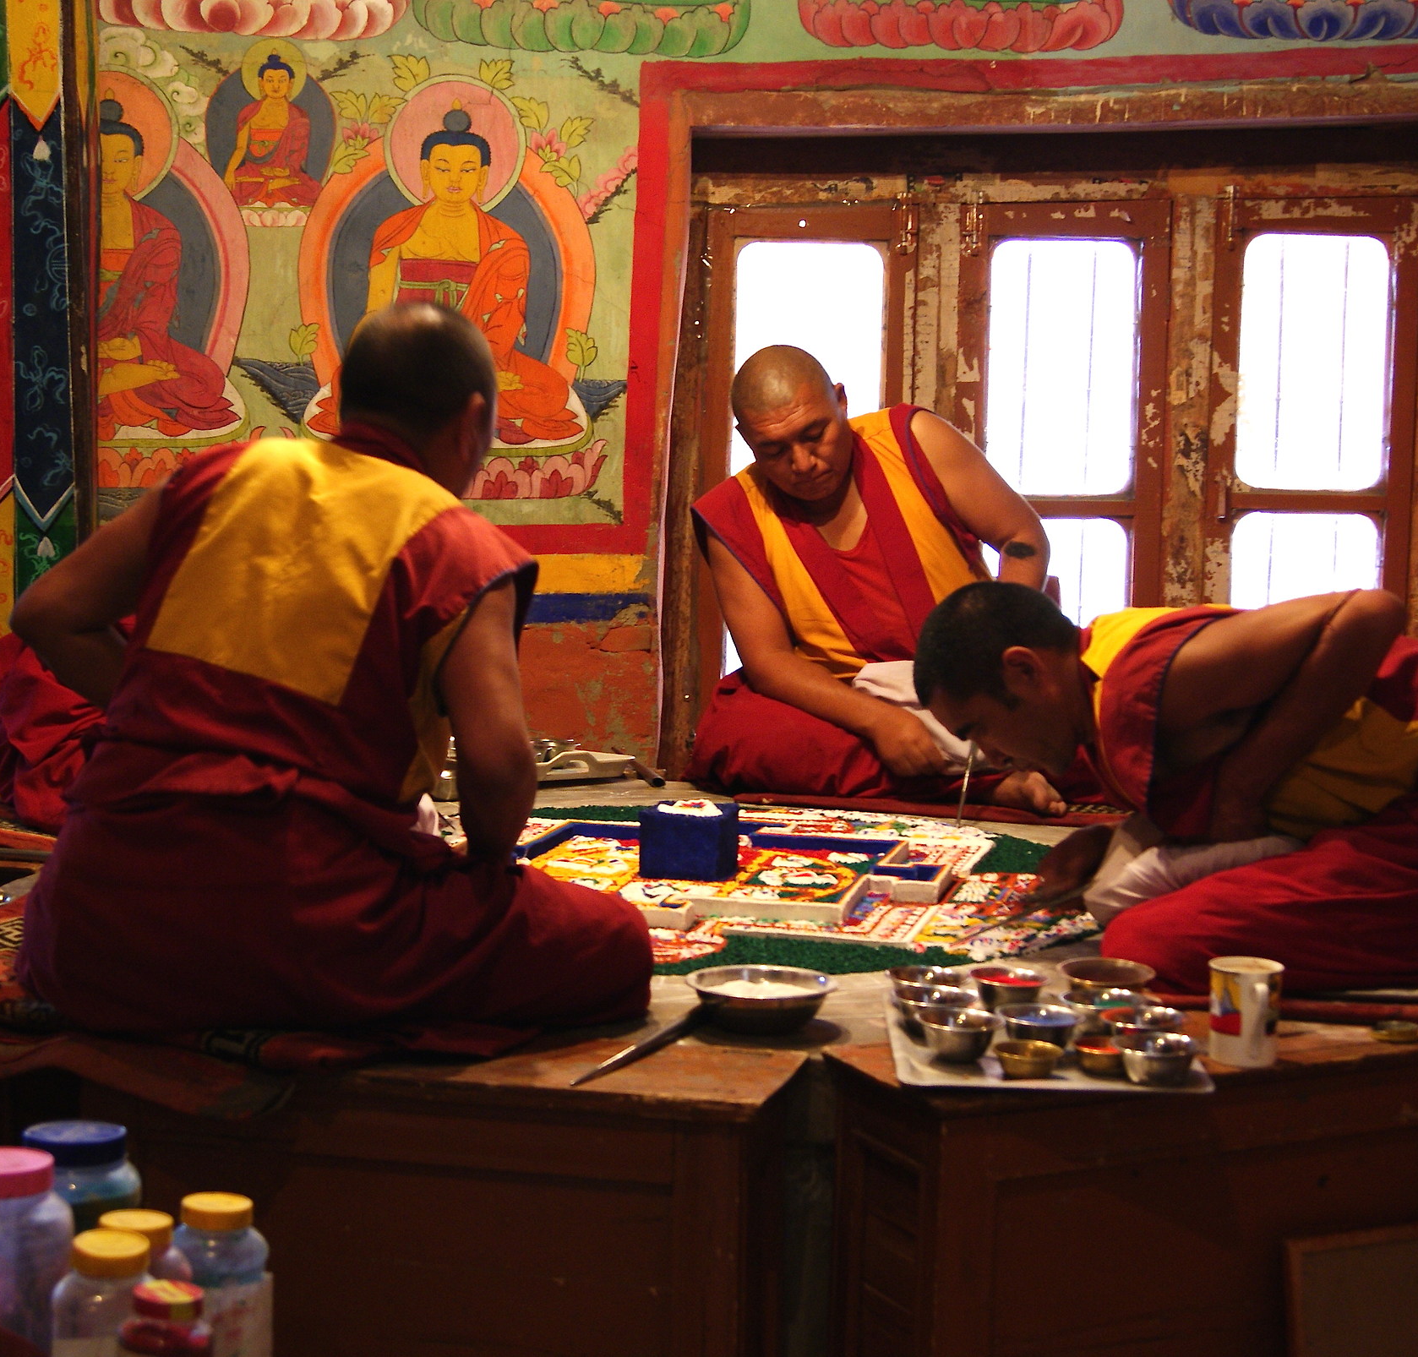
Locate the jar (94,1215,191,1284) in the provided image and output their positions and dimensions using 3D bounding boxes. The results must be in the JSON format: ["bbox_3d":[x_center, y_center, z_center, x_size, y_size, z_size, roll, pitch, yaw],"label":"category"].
[{"bbox_3d":[-0.480,0.527,2.463,0.090,0.145,0.090,1,7,0],"label":"jar"}]

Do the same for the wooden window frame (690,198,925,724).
[{"bbox_3d":[0.172,-0.376,5.193,0.375,0.920,0.060,1,7,0],"label":"wooden window frame"}]

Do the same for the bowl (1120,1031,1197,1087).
[{"bbox_3d":[0.450,0.386,2.946,0.080,0.038,0.080,1,7,0],"label":"bowl"}]

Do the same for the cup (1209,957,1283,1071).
[{"bbox_3d":[0.557,0.347,3.013,0.079,0.096,0.106,0,7,-7],"label":"cup"}]

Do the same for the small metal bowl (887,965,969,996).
[{"bbox_3d":[0.239,0.345,3.191,0.093,0.043,0.093,0,7,0],"label":"small metal bowl"}]

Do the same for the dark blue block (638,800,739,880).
[{"bbox_3d":[-0.024,0.221,3.981,0.105,0.091,0.105,3,7,15],"label":"dark blue block"}]

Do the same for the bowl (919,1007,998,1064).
[{"bbox_3d":[0.257,0.371,3.030,0.080,0.040,0.080,1,7,0],"label":"bowl"}]

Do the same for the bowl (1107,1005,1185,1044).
[{"bbox_3d":[0.451,0.372,3.052,0.082,0.039,0.082,1,7,0],"label":"bowl"}]

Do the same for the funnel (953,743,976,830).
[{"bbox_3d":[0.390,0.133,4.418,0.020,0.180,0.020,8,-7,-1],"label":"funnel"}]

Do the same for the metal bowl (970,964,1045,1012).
[{"bbox_3d":[0.330,0.345,3.235,0.077,0.035,0.077,1,7,0],"label":"metal bowl"}]

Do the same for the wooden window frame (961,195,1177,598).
[{"bbox_3d":[0.633,-0.394,5.309,0.375,0.920,0.060,1,7,0],"label":"wooden window frame"}]

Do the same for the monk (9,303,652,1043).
[{"bbox_3d":[-0.430,-0.055,3.370,0.660,0.780,0.580,6,9,33],"label":"monk"}]

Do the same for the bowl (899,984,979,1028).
[{"bbox_3d":[0.240,0.356,3.100,0.094,0.043,0.094,0,7,0],"label":"bowl"}]

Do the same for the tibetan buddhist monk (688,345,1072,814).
[{"bbox_3d":[0.298,-0.182,4.662,0.660,0.710,0.550,2,7,10],"label":"tibetan buddhist monk"}]

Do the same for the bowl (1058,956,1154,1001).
[{"bbox_3d":[0.442,0.340,3.245,0.104,0.046,0.104,1,7,0],"label":"bowl"}]

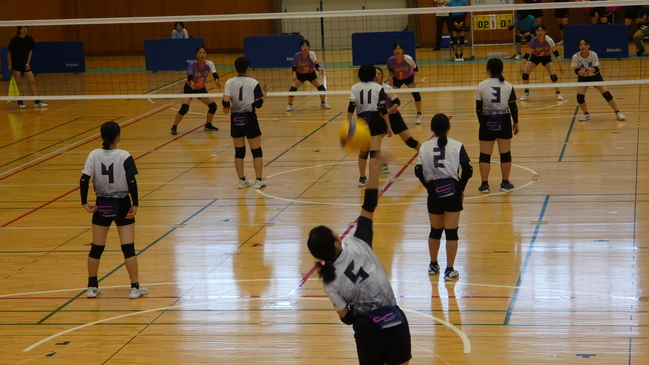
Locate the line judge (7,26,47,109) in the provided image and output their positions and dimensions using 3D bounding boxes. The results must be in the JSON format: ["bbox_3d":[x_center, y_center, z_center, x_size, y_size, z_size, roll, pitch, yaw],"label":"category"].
[{"bbox_3d":[-5.910,-2.300,31.483,0.620,1.620,0.500,-10,12,-37],"label":"line judge"}]

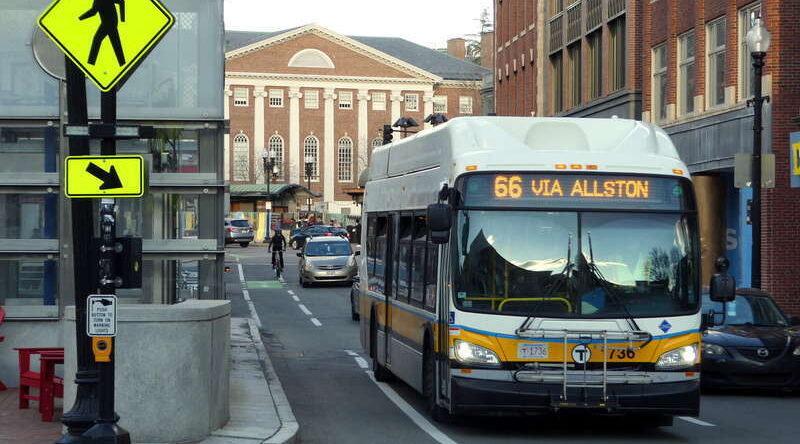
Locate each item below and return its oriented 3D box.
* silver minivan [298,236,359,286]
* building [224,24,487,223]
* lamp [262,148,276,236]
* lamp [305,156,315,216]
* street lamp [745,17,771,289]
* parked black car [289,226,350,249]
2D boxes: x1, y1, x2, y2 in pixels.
[{"bbox_3d":[-2.580,1.410,80.800,1.970,1.760,5.080,0,0,-4],"label":"silver minivan"},{"bbox_3d":[-11.156,-8.036,206.122,36.000,18.810,15.000,0,0,-29],"label":"building"},{"bbox_3d":[-8.413,-1.695,146.000,0.850,6.085,0.500,0,0,0],"label":"lamp"},{"bbox_3d":[-6.194,-1.591,155.000,0.650,5.920,0.500,0,0,0],"label":"lamp"},{"bbox_3d":[6.007,-0.654,38.000,0.430,5.587,0.430,0,0,-4],"label":"street lamp"},{"bbox_3d":[-4.740,0.950,135.000,1.780,1.490,4.400,0,0,-32],"label":"parked black car"}]

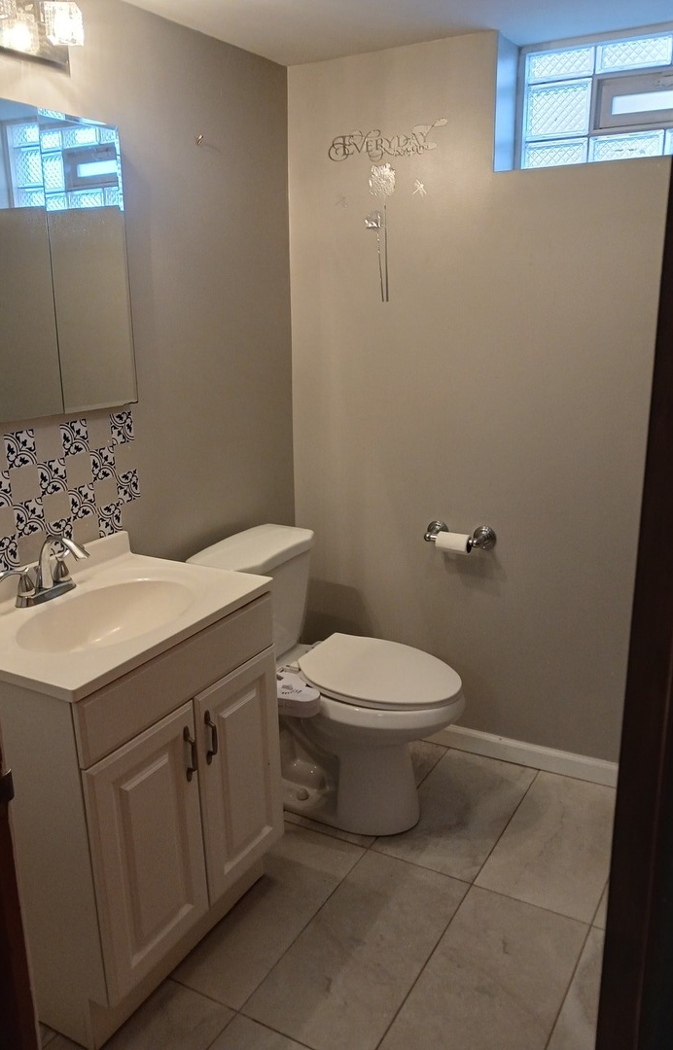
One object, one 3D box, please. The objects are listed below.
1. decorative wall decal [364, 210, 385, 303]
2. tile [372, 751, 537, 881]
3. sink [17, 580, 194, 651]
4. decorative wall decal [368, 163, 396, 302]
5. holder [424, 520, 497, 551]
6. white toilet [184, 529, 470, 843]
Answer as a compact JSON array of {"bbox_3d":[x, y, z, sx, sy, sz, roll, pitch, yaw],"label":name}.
[{"bbox_3d":[0.113,-0.809,2.451,0.064,0.269,0.006,8,18,28],"label":"decorative wall decal"},{"bbox_3d":[0.368,0.844,2.413,0.301,0.012,0.603,8,18,28],"label":"tile"},{"bbox_3d":[-0.477,0.248,1.730,0.298,0.139,0.418,8,18,28],"label":"sink"},{"bbox_3d":[0.134,-0.867,2.422,0.089,0.394,0.006,8,18,28],"label":"decorative wall decal"},{"bbox_3d":[0.366,0.043,2.507,0.224,0.072,0.080,8,18,28],"label":"holder"},{"bbox_3d":[0.009,0.463,2.365,0.751,0.756,0.448,8,18,28],"label":"white toilet"}]

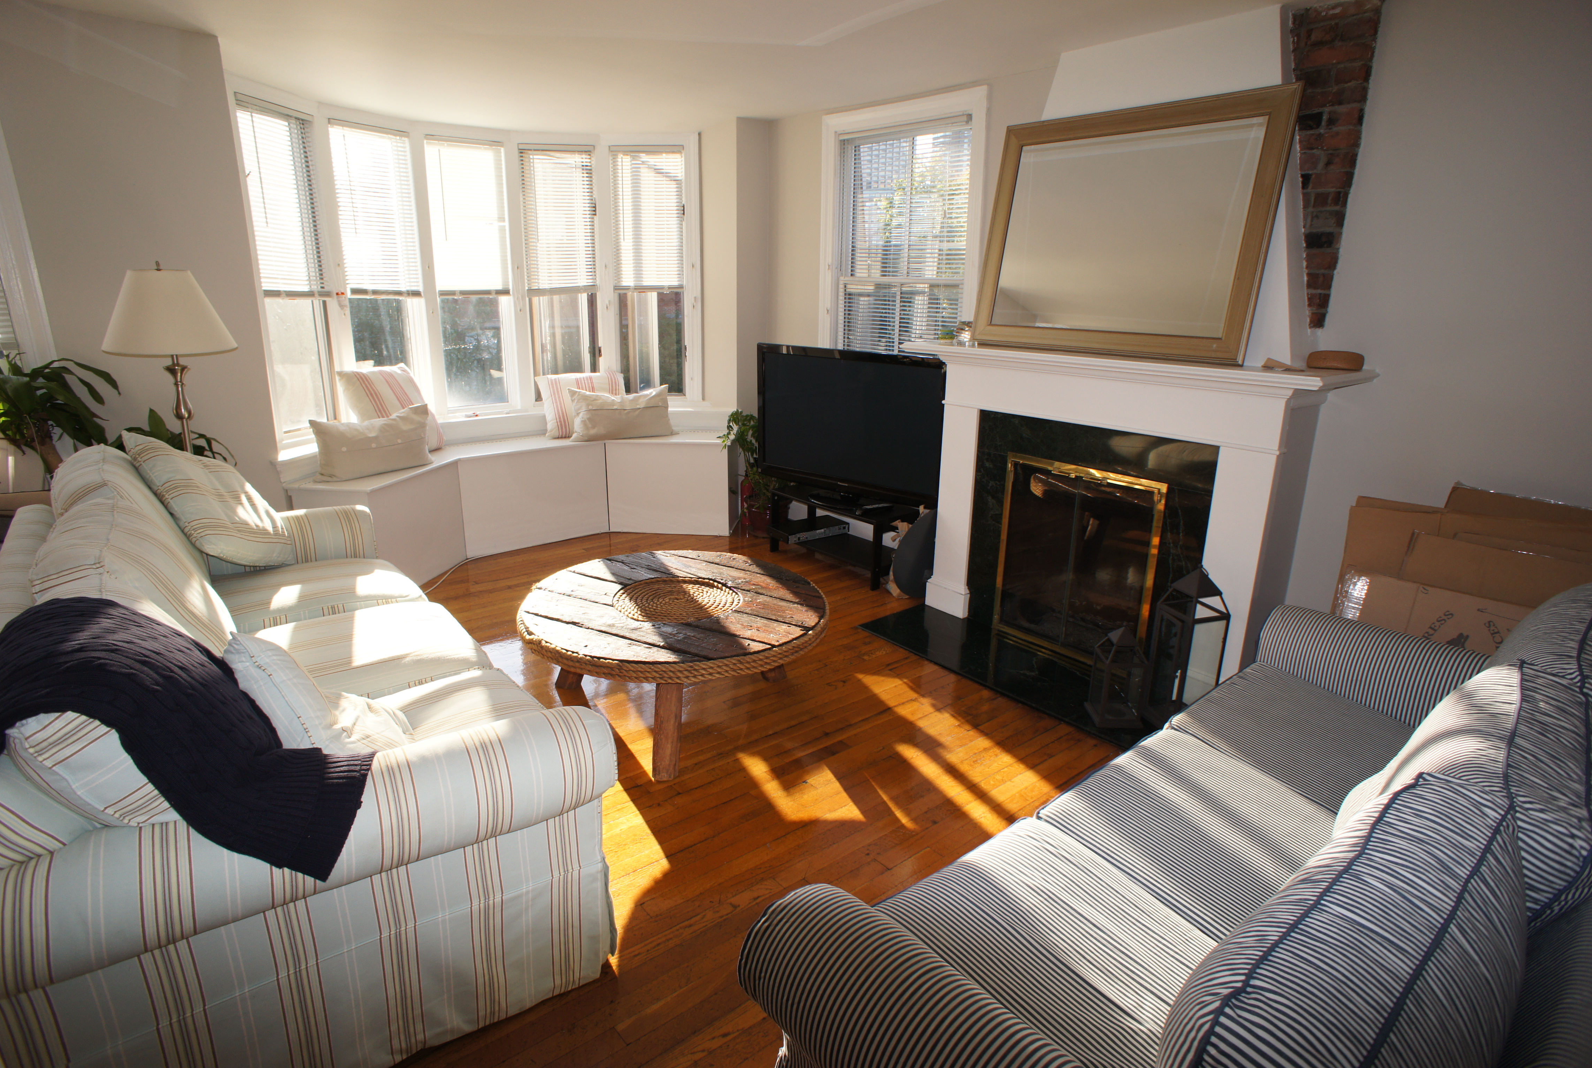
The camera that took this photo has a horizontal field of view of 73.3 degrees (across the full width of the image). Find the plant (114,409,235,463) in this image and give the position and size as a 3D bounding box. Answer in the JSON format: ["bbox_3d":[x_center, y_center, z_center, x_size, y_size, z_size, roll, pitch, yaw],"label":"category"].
[{"bbox_3d":[-2.243,-0.284,3.841,0.420,0.340,0.380,-14,22,-42],"label":"plant"}]

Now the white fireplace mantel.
[{"bbox_3d":[1.060,-0.083,3.957,0.394,1.150,1.790,-10,19,-34],"label":"white fireplace mantel"}]

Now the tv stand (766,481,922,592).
[{"bbox_3d":[0.220,-0.001,5.330,0.323,0.344,0.872,-10,19,-34],"label":"tv stand"}]

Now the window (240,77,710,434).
[{"bbox_3d":[-1.421,-1.310,5.267,0.550,1.450,2.280,16,22,42],"label":"window"}]

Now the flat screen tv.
[{"bbox_3d":[0.246,-0.529,5.216,1.090,0.710,0.200,13,20,37],"label":"flat screen tv"}]

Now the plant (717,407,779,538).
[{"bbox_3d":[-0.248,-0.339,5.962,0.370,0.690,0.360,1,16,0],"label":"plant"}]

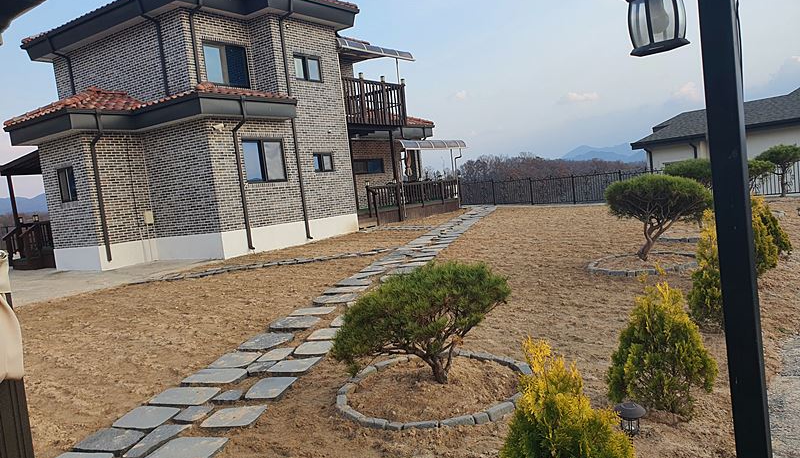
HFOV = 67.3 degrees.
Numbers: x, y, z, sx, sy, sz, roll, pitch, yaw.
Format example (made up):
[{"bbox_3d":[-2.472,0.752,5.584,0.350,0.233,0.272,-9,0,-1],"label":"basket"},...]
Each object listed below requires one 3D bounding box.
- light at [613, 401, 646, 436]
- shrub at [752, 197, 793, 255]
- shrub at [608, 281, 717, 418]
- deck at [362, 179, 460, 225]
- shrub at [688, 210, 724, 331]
[{"bbox_3d":[1.222,1.009,3.191,0.176,0.159,0.176,-5,4,19],"label":"light"},{"bbox_3d":[4.827,-0.051,7.914,0.634,0.757,0.634,-4,5,31],"label":"shrub"},{"bbox_3d":[1.497,0.665,3.417,0.608,0.745,0.608,-5,5,23],"label":"shrub"},{"bbox_3d":[-0.319,-1.090,24.932,2.600,1.500,7.500,-4,5,34],"label":"deck"},{"bbox_3d":[2.575,0.323,4.864,0.538,0.969,0.538,-4,5,28],"label":"shrub"}]

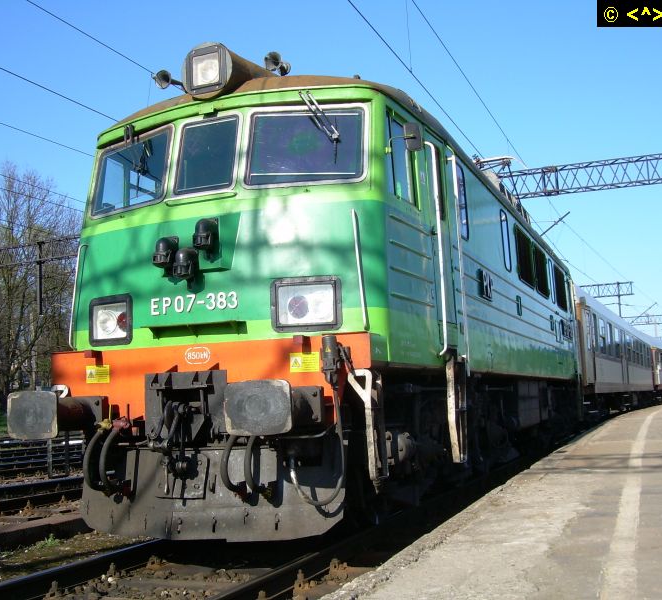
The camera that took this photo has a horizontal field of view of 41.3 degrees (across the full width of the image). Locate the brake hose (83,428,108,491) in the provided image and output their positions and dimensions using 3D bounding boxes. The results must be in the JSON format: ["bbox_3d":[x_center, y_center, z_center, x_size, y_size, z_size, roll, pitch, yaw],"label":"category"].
[{"bbox_3d":[-1.705,1.165,6.329,0.070,0.450,0.260,-4,-7,22],"label":"brake hose"}]

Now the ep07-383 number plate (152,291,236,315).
[{"bbox_3d":[-1.022,0.031,6.514,0.740,0.130,0.025,-4,-7,22],"label":"ep07-383 number plate"}]

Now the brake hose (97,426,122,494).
[{"bbox_3d":[-1.570,1.154,6.249,0.070,0.490,0.280,-4,-7,22],"label":"brake hose"}]

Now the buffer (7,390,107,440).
[{"bbox_3d":[-1.952,0.834,6.393,0.450,0.335,0.640,-4,-7,22],"label":"buffer"}]

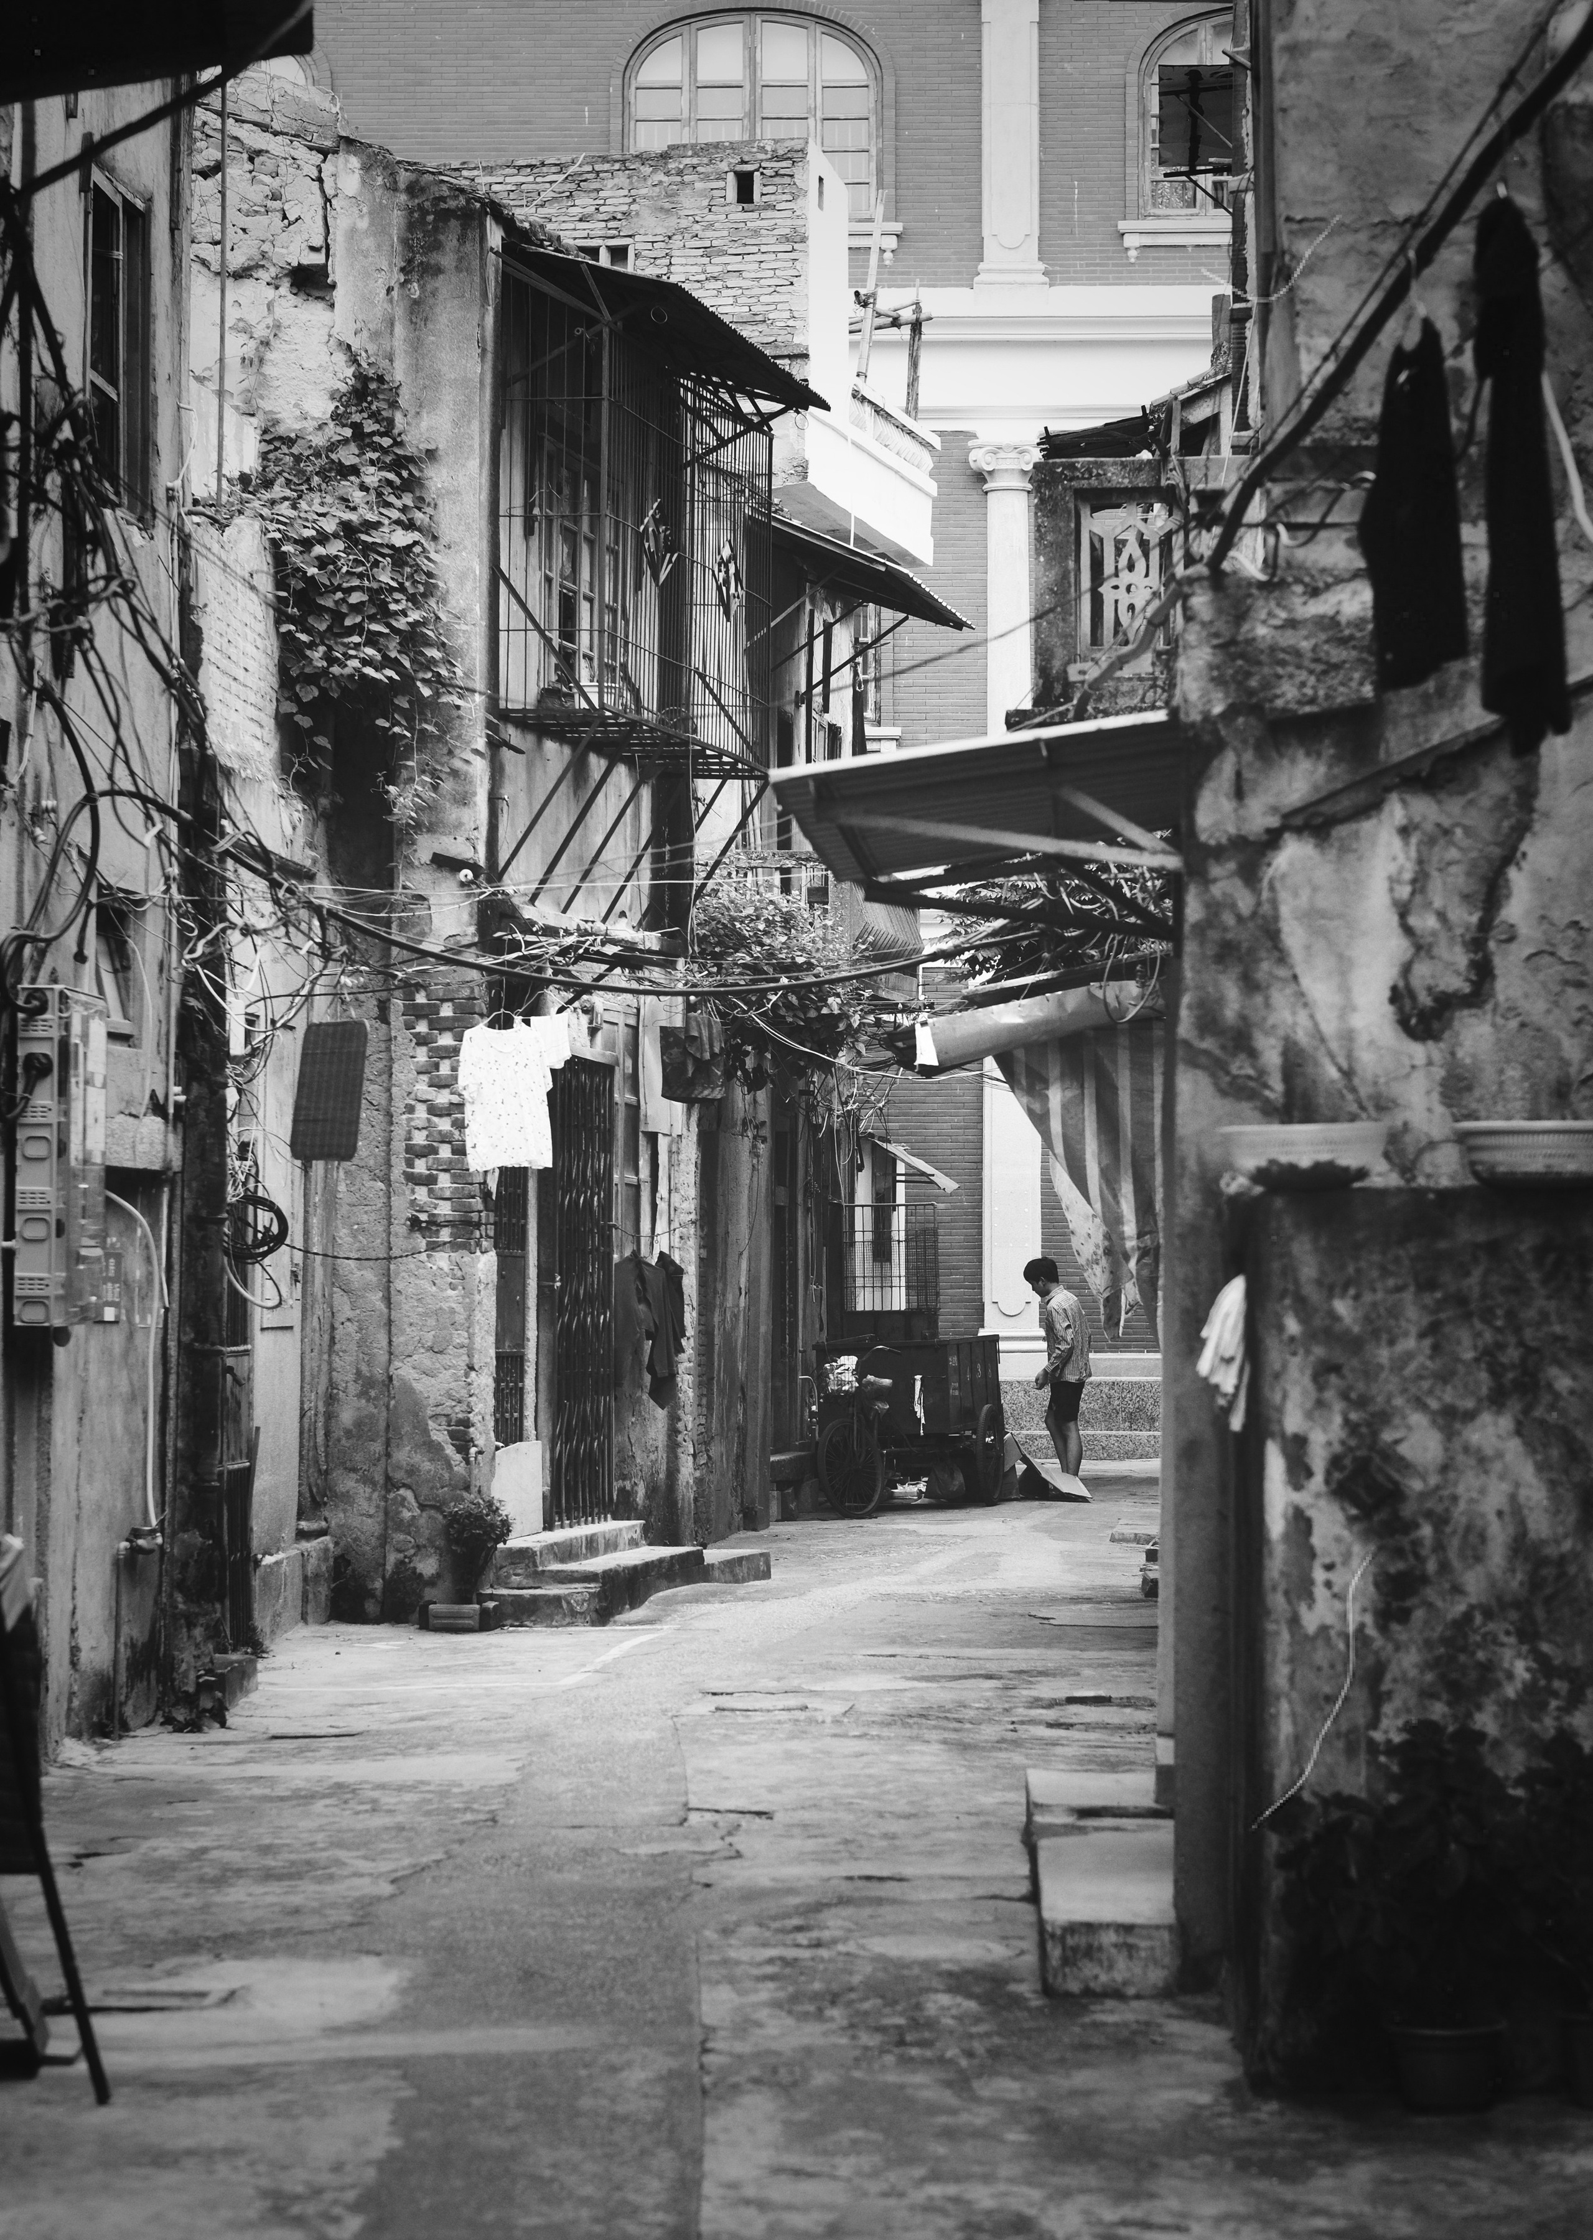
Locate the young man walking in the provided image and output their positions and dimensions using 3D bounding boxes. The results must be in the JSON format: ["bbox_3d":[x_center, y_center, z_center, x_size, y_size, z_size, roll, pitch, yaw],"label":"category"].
[{"bbox_3d":[1.870,1.797,39.800,0.430,1.620,0.480,0,-1,25],"label":"young man walking"}]

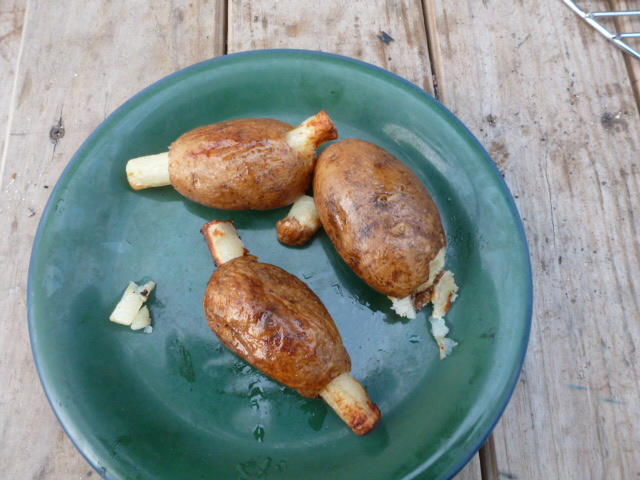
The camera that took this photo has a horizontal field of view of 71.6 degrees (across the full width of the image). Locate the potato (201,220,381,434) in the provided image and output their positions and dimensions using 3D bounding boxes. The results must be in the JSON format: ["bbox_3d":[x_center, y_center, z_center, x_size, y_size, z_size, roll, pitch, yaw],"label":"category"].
[{"bbox_3d":[-0.019,0.044,0.221,0.049,0.043,0.131,-41,79,-12],"label":"potato"}]

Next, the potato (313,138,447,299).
[{"bbox_3d":[0.032,-0.012,0.235,0.056,0.049,0.097,-29,77,-10],"label":"potato"}]

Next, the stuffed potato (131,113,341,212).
[{"bbox_3d":[-0.046,-0.041,0.242,0.118,0.048,0.053,-7,74,-4],"label":"stuffed potato"}]

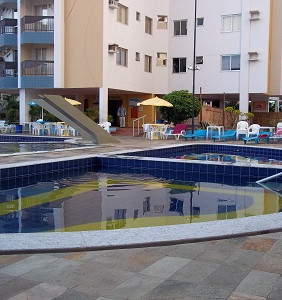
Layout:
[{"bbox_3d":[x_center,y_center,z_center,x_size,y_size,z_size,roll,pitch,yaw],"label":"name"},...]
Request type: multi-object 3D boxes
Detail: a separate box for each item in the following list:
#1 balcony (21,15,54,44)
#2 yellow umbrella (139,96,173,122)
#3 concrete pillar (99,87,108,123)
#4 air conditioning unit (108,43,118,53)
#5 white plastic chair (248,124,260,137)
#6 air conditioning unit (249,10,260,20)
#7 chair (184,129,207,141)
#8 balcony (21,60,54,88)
[{"bbox_3d":[-6.426,-7.554,26.696,2.200,1.720,1.250,1,4,5],"label":"balcony"},{"bbox_3d":[0.759,-1.569,20.500,1.750,2.120,1.750,1,4,0],"label":"yellow umbrella"},{"bbox_3d":[-2.304,-2.358,25.700,0.320,2.850,0.450,3,5,28],"label":"concrete pillar"},{"bbox_3d":[-1.739,-6.392,26.300,0.420,0.520,0.600,3,5,28],"label":"air conditioning unit"},{"bbox_3d":[5.663,-0.878,20.700,0.580,0.820,0.580,4,5,37],"label":"white plastic chair"},{"bbox_3d":[7.851,-9.259,28.700,0.620,0.550,0.480,3,5,28],"label":"air conditioning unit"},{"bbox_3d":[2.807,-0.742,21.178,0.620,0.550,1.650,3,5,27],"label":"chair"},{"bbox_3d":[-6.539,-4.871,27.195,2.150,1.750,1.250,1,4,6],"label":"balcony"}]

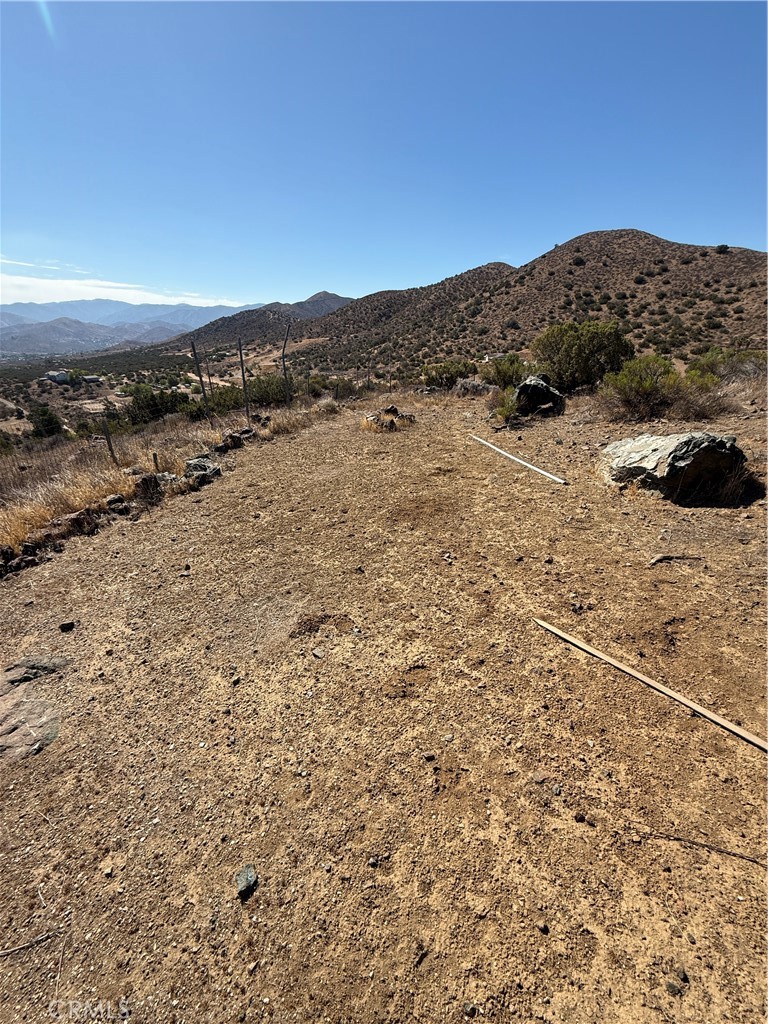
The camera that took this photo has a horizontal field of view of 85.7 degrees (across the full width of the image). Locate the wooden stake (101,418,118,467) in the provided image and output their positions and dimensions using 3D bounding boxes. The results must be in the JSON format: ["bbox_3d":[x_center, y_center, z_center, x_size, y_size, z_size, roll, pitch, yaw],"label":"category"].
[{"bbox_3d":[-3.292,-0.827,5.007,0.055,0.607,0.055,-1,25,1],"label":"wooden stake"}]

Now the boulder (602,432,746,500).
[{"bbox_3d":[2.847,-0.479,4.127,1.210,0.518,0.882,17,30,32],"label":"boulder"}]

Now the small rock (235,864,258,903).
[{"bbox_3d":[-0.410,1.106,1.243,0.070,0.050,0.090,16,30,31],"label":"small rock"}]

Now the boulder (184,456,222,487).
[{"bbox_3d":[-1.850,-0.418,4.250,0.366,0.265,0.308,-11,27,-22],"label":"boulder"}]

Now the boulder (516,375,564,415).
[{"bbox_3d":[2.711,-2.039,7.242,0.830,0.687,0.632,9,26,18],"label":"boulder"}]

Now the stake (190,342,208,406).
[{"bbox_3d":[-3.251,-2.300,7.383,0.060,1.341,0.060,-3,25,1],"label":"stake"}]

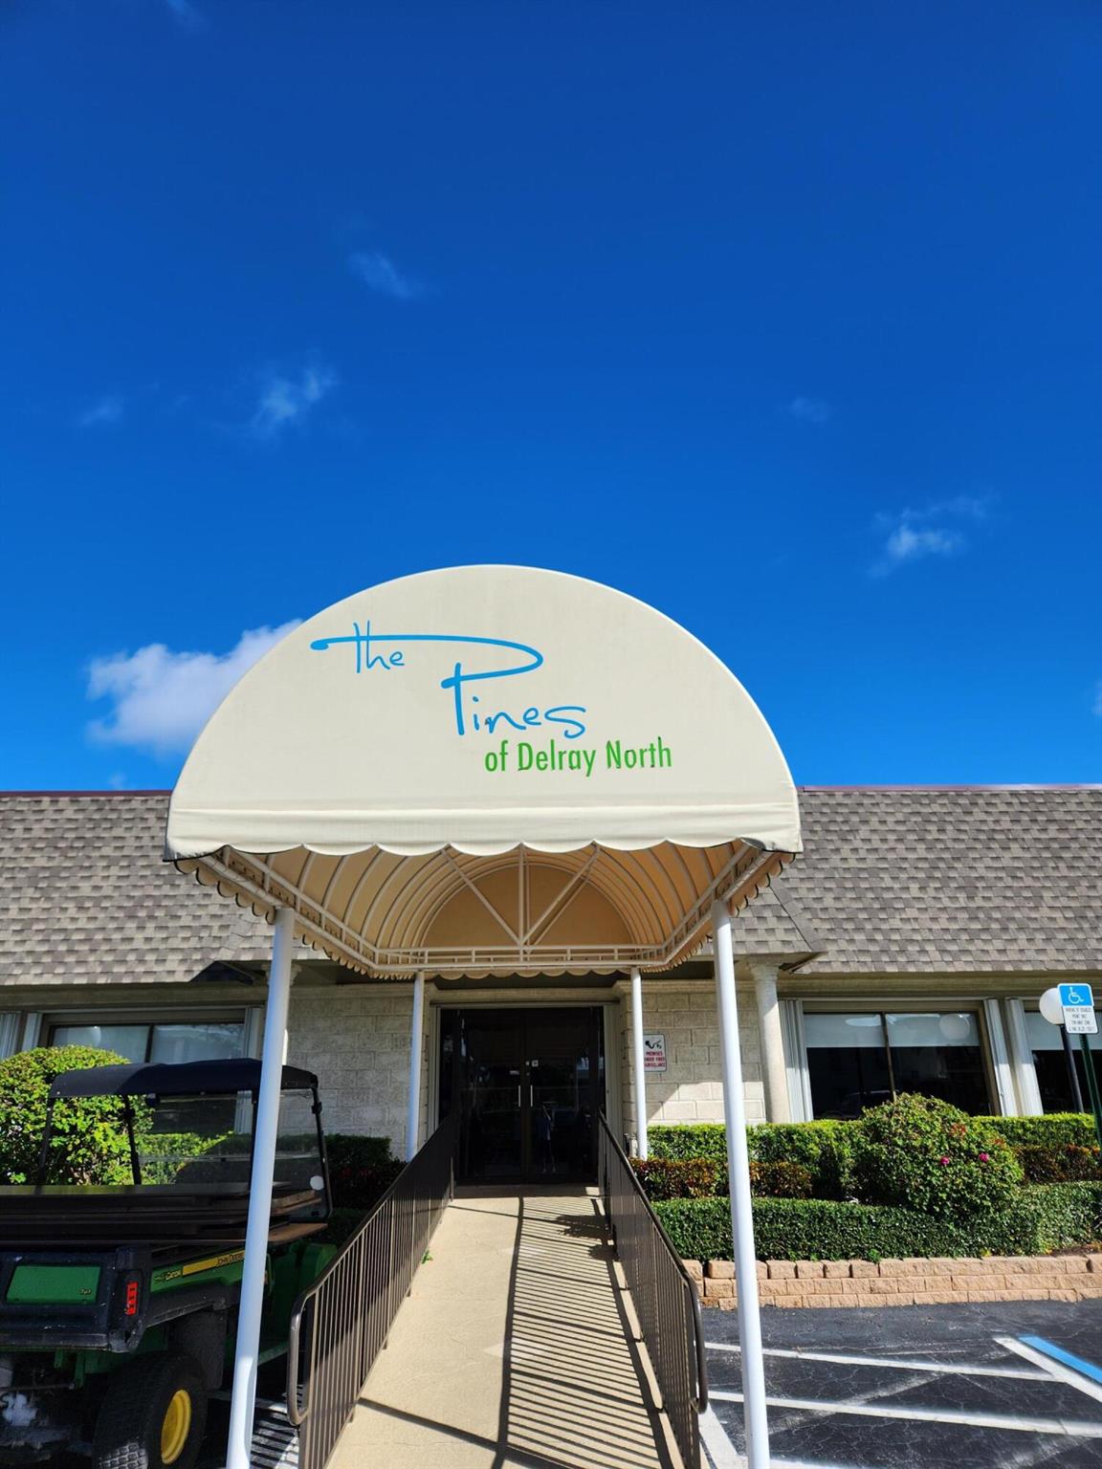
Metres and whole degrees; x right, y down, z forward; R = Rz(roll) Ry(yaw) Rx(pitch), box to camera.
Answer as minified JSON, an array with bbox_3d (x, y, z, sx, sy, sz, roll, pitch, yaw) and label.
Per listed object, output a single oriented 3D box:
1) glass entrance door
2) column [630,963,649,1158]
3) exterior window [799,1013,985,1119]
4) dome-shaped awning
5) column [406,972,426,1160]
[{"bbox_3d":[-0.363,4.773,12.950,2.200,2.190,0.100,-1,-19,0],"label":"glass entrance door"},{"bbox_3d":[0.927,3.723,10.033,0.100,2.560,0.100,-1,-19,0],"label":"column"},{"bbox_3d":[4.219,4.096,11.913,2.160,1.400,0.120,-1,-19,0],"label":"exterior window"},{"bbox_3d":[-0.255,0.980,7.267,2.450,1.420,7.100,-1,-19,0],"label":"dome-shaped awning"},{"bbox_3d":[-1.394,3.744,10.027,0.100,2.560,0.100,-1,-19,0],"label":"column"}]

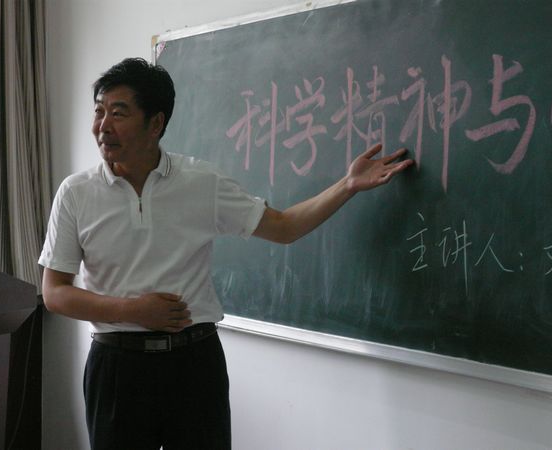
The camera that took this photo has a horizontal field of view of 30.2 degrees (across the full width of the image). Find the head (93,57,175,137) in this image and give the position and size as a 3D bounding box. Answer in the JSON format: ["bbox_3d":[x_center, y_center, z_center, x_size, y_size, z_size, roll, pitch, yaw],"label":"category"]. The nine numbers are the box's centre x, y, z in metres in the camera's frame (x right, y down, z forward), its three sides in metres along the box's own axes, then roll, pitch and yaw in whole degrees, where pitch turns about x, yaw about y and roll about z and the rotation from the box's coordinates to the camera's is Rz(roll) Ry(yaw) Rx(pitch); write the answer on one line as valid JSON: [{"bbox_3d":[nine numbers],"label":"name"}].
[{"bbox_3d":[-0.348,-0.286,2.500,0.180,0.248,0.220,2,4,39],"label":"head"}]

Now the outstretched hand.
[{"bbox_3d":[0.251,-0.141,2.500,0.180,0.100,0.085,-20,7,-12],"label":"outstretched hand"}]

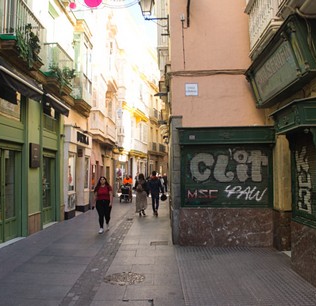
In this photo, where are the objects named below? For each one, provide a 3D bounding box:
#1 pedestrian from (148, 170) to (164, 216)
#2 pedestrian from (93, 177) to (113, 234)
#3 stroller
[{"bbox_3d":[-0.054,1.598,13.546,0.580,1.740,0.420,-1,-3,1],"label":"pedestrian"},{"bbox_3d":[-1.592,1.488,9.964,0.550,1.590,0.450,0,-3,0],"label":"pedestrian"},{"bbox_3d":[-1.837,2.306,19.767,0.620,1.040,0.850,-1,-3,9],"label":"stroller"}]

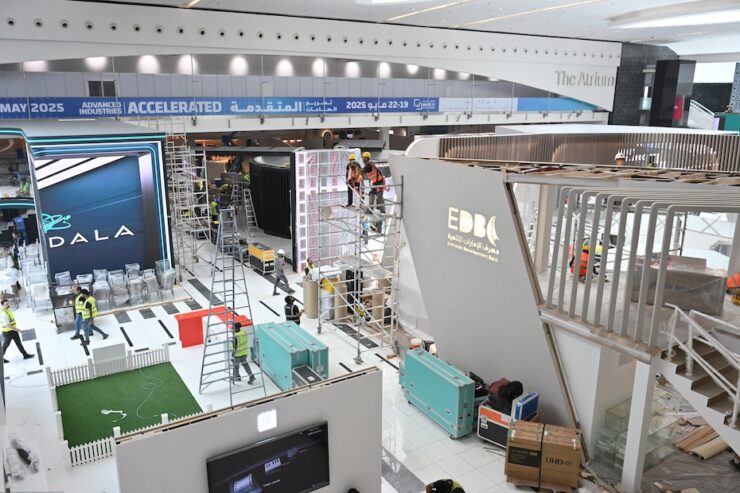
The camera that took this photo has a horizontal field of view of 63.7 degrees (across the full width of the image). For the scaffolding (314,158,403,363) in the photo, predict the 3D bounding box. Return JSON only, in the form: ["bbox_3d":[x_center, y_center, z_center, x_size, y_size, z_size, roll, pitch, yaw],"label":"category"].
[{"bbox_3d":[-0.385,0.296,18.021,1.450,5.650,2.600,-9,17,-31],"label":"scaffolding"}]

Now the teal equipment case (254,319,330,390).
[{"bbox_3d":[-2.083,3.038,16.066,0.970,1.320,2.100,-9,17,-31],"label":"teal equipment case"}]

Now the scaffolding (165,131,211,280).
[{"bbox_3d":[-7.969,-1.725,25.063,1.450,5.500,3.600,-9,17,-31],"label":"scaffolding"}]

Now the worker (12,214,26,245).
[{"bbox_3d":[-16.732,-0.788,28.275,0.550,1.730,0.400,-9,17,-31],"label":"worker"}]

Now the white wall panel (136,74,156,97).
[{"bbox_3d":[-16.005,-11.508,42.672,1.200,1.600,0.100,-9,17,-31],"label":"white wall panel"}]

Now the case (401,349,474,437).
[{"bbox_3d":[1.606,3.434,13.912,0.460,1.370,1.950,-9,17,-30],"label":"case"}]

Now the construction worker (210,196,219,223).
[{"bbox_3d":[-9.031,-2.111,34.706,0.520,1.700,0.450,7,16,23],"label":"construction worker"}]

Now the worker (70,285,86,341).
[{"bbox_3d":[-8.974,1.995,18.391,0.680,1.710,0.520,-9,17,-31],"label":"worker"}]

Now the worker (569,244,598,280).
[{"bbox_3d":[5.266,0.404,14.561,0.650,1.000,0.600,-9,17,-31],"label":"worker"}]

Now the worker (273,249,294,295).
[{"bbox_3d":[-3.341,0.981,22.964,0.750,1.770,0.500,-6,16,-22],"label":"worker"}]

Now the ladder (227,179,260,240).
[{"bbox_3d":[-6.970,-2.160,32.783,1.600,2.800,1.000,2,15,5],"label":"ladder"}]

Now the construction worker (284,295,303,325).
[{"bbox_3d":[-2.357,2.281,18.185,0.500,1.700,0.500,-13,20,-42],"label":"construction worker"}]

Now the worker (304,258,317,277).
[{"bbox_3d":[-2.115,1.222,21.569,0.520,1.670,0.420,-8,17,-28],"label":"worker"}]

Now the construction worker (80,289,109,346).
[{"bbox_3d":[-8.579,2.155,18.487,0.780,1.710,0.480,-10,18,-33],"label":"construction worker"}]

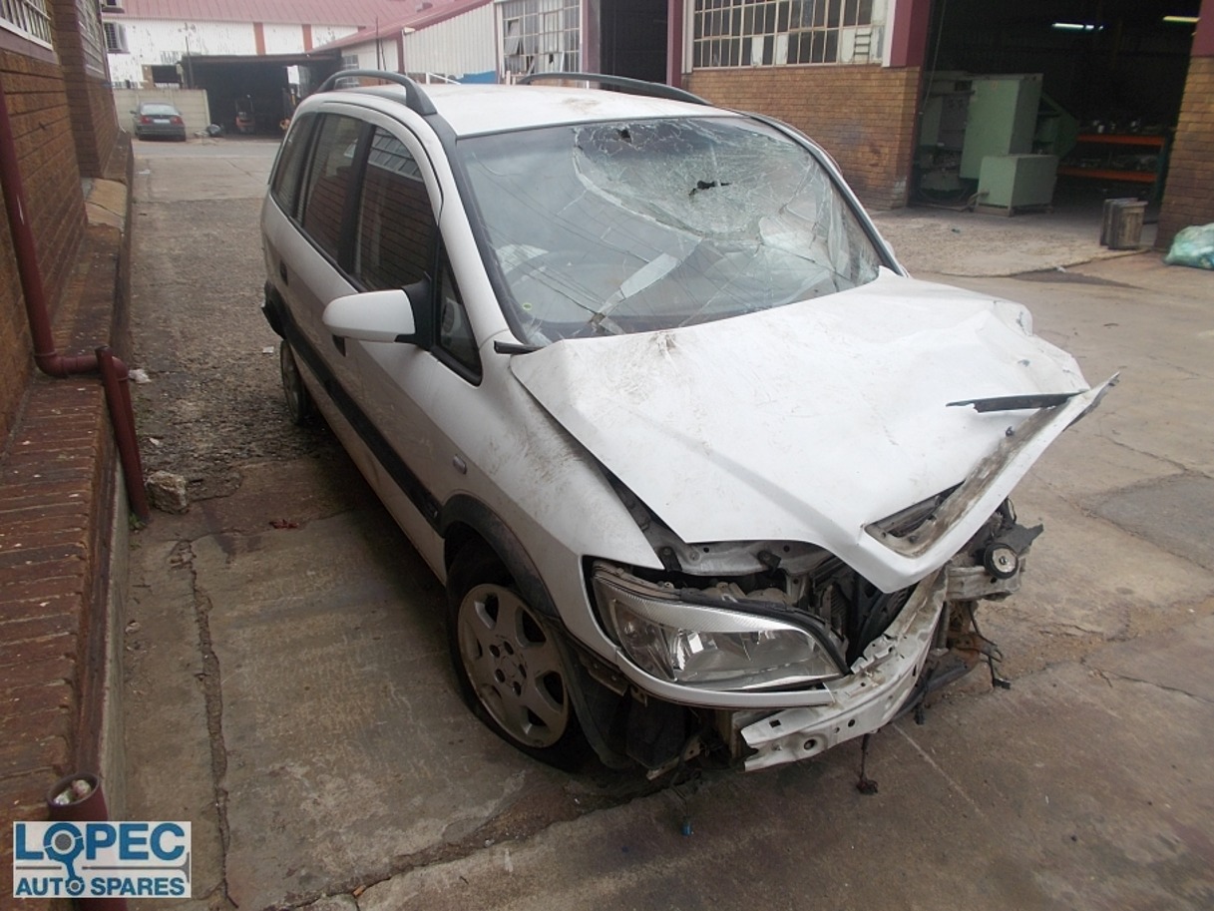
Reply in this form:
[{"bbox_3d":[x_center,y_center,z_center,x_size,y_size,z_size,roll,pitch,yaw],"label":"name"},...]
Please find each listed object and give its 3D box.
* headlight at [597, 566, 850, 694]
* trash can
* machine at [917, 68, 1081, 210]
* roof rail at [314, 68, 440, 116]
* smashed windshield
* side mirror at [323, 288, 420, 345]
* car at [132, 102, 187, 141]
[{"bbox_3d":[0.211,0.307,1.684,0.430,0.200,0.260,-4,24,-9],"label":"headlight"},{"bbox_3d":[5.156,-2.309,9.100,0.360,0.470,0.400,-10,24,-24],"label":"trash can"},{"bbox_3d":[5.179,-4.182,12.143,1.350,1.640,1.800,-10,24,-24],"label":"machine"},{"bbox_3d":[-0.954,-1.432,3.555,0.080,0.140,1.750,-12,26,-25],"label":"roof rail"},{"bbox_3d":[0.210,-0.725,2.708,1.300,0.150,0.830,-12,60,-25],"label":"smashed windshield"},{"bbox_3d":[-0.614,-0.360,2.370,0.225,0.140,0.125,-12,26,-25],"label":"side mirror"},{"bbox_3d":[-18.721,-13.933,38.077,1.740,1.420,4.450,-10,24,-24],"label":"car"}]

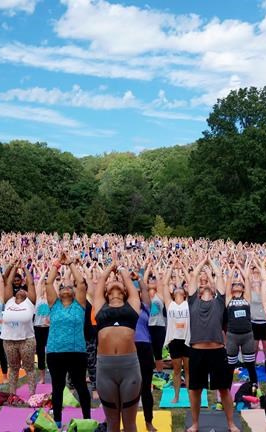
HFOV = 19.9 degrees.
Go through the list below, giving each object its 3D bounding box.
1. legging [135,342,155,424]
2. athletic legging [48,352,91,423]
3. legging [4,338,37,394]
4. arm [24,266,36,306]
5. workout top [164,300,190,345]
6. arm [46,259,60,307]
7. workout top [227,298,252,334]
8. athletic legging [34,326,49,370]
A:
[{"bbox_3d":[0.079,1.758,7.950,0.320,0.870,0.270,0,-5,0],"label":"legging"},{"bbox_3d":[-0.698,1.856,8.200,0.470,0.760,0.290,0,-5,3],"label":"athletic legging"},{"bbox_3d":[-1.574,2.064,10.600,0.420,0.840,0.300,0,-5,0],"label":"legging"},{"bbox_3d":[-1.421,0.963,10.500,0.160,0.530,0.200,0,-5,3],"label":"arm"},{"bbox_3d":[0.592,1.385,9.850,0.360,0.570,0.270,-1,-10,3],"label":"workout top"},{"bbox_3d":[-0.871,0.729,8.300,0.170,0.510,0.200,0,-5,3],"label":"arm"},{"bbox_3d":[1.476,1.379,10.500,0.350,0.540,0.250,0,-16,5],"label":"workout top"},{"bbox_3d":[-1.421,2.100,12.100,0.320,0.740,0.270,0,-3,5],"label":"athletic legging"}]

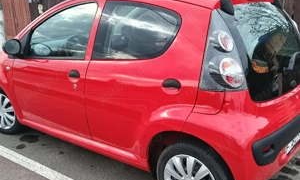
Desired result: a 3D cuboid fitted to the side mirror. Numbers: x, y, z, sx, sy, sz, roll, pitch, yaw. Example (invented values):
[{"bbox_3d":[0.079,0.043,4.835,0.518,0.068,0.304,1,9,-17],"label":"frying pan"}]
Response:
[{"bbox_3d":[-1.267,-0.389,2.857,0.110,0.145,0.165,11,18,38],"label":"side mirror"}]

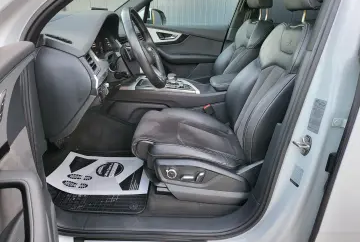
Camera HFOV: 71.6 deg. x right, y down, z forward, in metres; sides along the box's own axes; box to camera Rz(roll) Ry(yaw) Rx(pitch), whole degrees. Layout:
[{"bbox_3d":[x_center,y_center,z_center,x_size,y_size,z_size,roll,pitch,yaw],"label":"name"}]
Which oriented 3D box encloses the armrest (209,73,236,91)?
[{"bbox_3d":[0.351,-0.227,1.522,0.320,0.067,0.280,1,22,0],"label":"armrest"}]

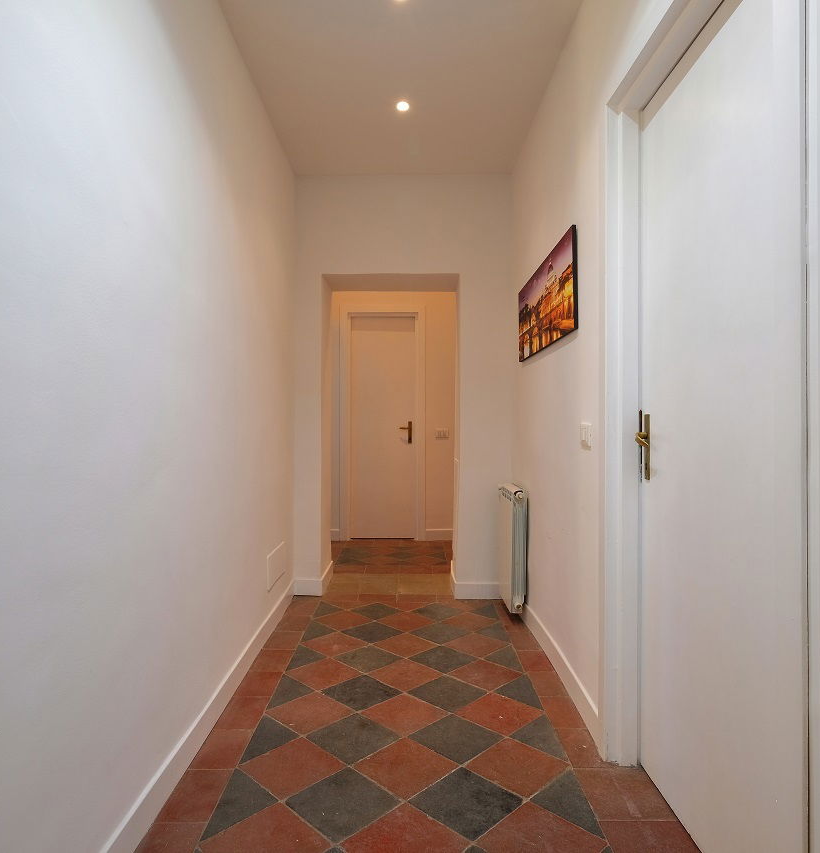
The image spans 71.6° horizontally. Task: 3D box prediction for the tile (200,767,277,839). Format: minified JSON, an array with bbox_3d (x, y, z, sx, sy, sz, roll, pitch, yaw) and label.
[{"bbox_3d":[-0.462,1.095,1.655,0.171,0.015,0.325,0,0,0],"label":"tile"}]

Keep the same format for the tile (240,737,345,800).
[{"bbox_3d":[-0.372,1.098,1.824,0.243,0.015,0.243,0,0,45],"label":"tile"}]

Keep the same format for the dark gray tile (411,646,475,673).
[{"bbox_3d":[0.161,1.099,2.678,0.243,0.015,0.243,0,0,45],"label":"dark gray tile"}]

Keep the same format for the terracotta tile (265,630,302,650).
[{"bbox_3d":[-0.641,1.102,2.910,0.157,0.015,0.246,0,0,0],"label":"terracotta tile"}]

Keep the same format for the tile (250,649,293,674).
[{"bbox_3d":[-0.635,1.093,2.638,0.154,0.015,0.248,0,0,0],"label":"tile"}]

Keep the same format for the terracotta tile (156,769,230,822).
[{"bbox_3d":[-0.630,1.099,1.687,0.147,0.015,0.238,0,0,0],"label":"terracotta tile"}]

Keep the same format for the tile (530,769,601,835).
[{"bbox_3d":[0.432,1.101,1.669,0.173,0.015,0.335,0,0,0],"label":"tile"}]

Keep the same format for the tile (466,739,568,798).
[{"bbox_3d":[0.342,1.096,1.826,0.243,0.015,0.243,0,0,45],"label":"tile"}]

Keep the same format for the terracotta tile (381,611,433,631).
[{"bbox_3d":[-0.019,1.094,3.174,0.243,0.015,0.243,0,0,45],"label":"terracotta tile"}]

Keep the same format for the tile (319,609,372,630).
[{"bbox_3d":[-0.377,1.093,3.173,0.243,0.015,0.243,0,0,45],"label":"tile"}]

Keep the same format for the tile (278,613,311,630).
[{"bbox_3d":[-0.650,1.109,3.196,0.156,0.015,0.257,0,0,0],"label":"tile"}]

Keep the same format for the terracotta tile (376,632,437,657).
[{"bbox_3d":[-0.018,1.107,2.874,0.248,0.015,0.248,0,0,45],"label":"terracotta tile"}]

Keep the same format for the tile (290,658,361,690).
[{"bbox_3d":[-0.377,1.106,2.529,0.248,0.015,0.248,0,0,45],"label":"tile"}]

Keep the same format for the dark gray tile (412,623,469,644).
[{"bbox_3d":[0.161,1.100,3.019,0.243,0.015,0.243,0,0,45],"label":"dark gray tile"}]

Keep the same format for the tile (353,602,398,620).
[{"bbox_3d":[-0.199,1.118,3.405,0.248,0.013,0.248,0,-1,45],"label":"tile"}]

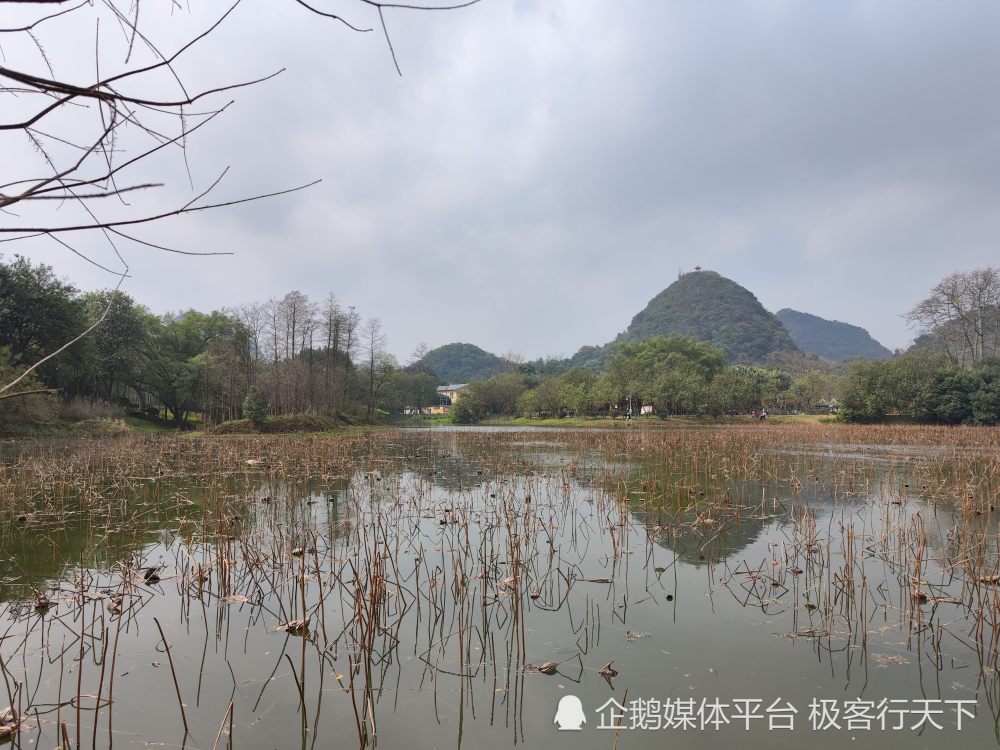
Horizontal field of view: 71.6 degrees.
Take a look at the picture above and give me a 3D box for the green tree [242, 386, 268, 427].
[{"bbox_3d":[-18.338,2.400,52.000,1.950,3.100,1.950,1,-3,-19],"label":"green tree"}]

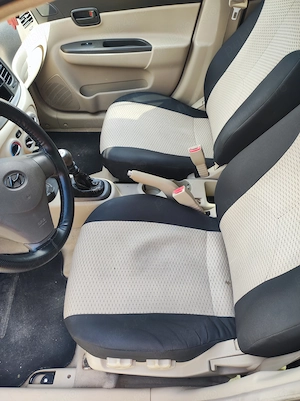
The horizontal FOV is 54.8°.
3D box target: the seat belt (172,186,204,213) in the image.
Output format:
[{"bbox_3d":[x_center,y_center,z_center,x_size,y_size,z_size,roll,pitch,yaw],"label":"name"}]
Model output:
[{"bbox_3d":[0.141,0.007,1.029,0.047,0.150,0.025,-24,44,26],"label":"seat belt"}]

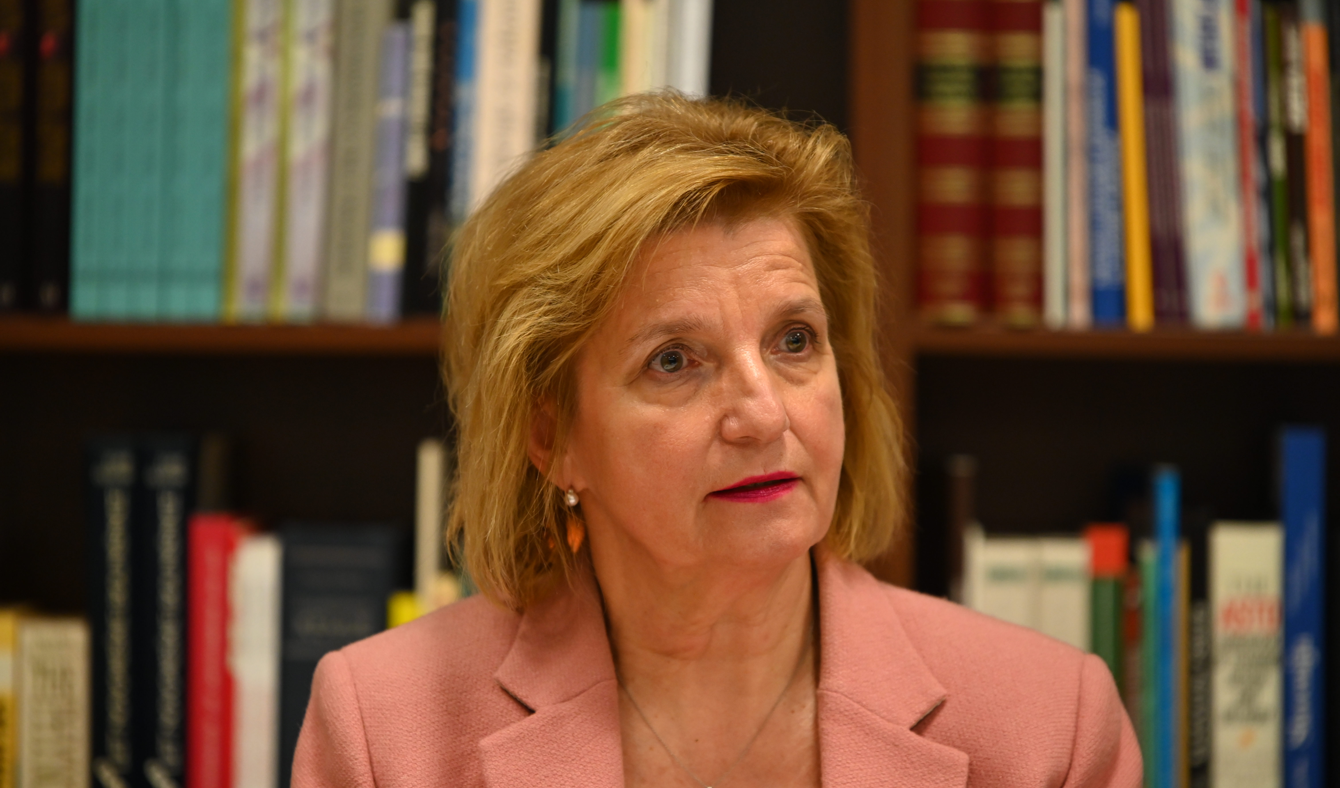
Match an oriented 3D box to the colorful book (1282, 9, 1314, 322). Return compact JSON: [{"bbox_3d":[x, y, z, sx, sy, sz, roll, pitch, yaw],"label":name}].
[{"bbox_3d":[0.424,-0.157,5.088,0.013,0.215,0.150,-2,2,0],"label":"colorful book"}]

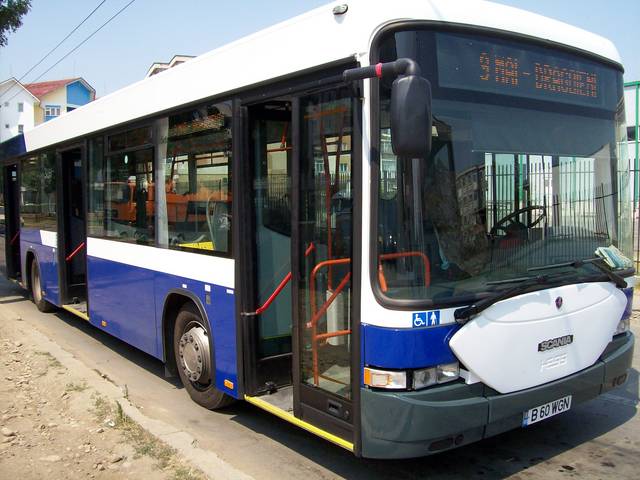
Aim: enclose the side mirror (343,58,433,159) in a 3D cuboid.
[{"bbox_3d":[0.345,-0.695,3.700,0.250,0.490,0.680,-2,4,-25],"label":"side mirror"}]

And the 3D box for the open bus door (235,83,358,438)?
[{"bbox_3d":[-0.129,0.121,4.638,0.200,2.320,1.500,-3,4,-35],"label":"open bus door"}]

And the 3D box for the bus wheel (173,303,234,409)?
[{"bbox_3d":[-0.997,1.016,6.088,0.300,0.950,0.950,-3,4,-35],"label":"bus wheel"}]

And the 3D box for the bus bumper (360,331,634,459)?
[{"bbox_3d":[1.389,1.043,4.590,2.500,0.470,0.440,-3,4,-35],"label":"bus bumper"}]

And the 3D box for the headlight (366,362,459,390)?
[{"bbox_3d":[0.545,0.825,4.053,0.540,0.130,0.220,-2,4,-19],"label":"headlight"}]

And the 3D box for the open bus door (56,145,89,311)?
[{"bbox_3d":[-3.341,-0.135,9.158,0.180,2.280,1.380,-3,4,-35],"label":"open bus door"}]

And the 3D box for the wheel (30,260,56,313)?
[{"bbox_3d":[-4.545,0.728,11.152,0.320,0.950,0.940,-3,4,-35],"label":"wheel"}]

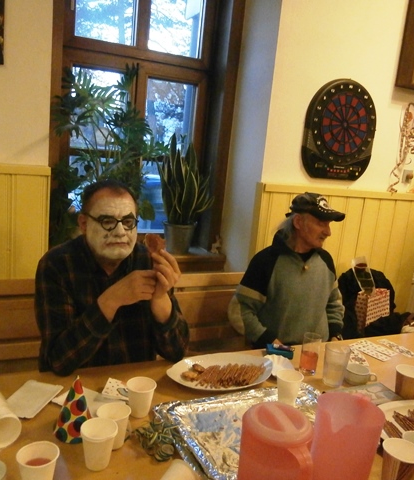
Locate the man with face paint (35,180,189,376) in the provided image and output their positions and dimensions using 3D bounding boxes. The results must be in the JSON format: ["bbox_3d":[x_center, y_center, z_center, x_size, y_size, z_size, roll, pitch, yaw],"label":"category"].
[{"bbox_3d":[-0.316,0.447,1.486,0.550,1.260,0.720,0,12,-24],"label":"man with face paint"}]

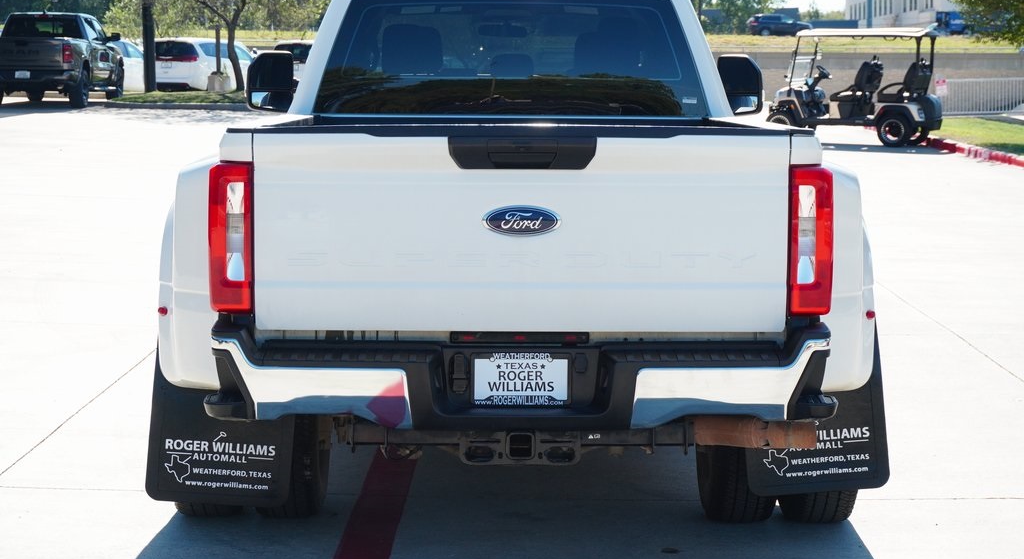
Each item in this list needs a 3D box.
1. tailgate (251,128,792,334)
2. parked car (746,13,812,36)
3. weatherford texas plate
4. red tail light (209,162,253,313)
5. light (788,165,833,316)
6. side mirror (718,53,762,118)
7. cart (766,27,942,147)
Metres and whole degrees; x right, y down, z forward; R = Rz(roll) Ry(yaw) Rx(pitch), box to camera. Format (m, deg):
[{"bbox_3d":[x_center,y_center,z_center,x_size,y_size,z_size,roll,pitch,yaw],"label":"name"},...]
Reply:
[{"bbox_3d":[0.030,-0.155,6.650,1.705,0.640,0.100,0,6,-1],"label":"tailgate"},{"bbox_3d":[20.926,-19.872,162.000,4.820,1.760,1.940,-1,7,-14],"label":"parked car"},{"bbox_3d":[0.028,0.316,6.550,0.304,0.172,0.020,0,6,-1],"label":"weatherford texas plate"},{"bbox_3d":[-0.903,-0.132,6.685,0.133,0.470,0.160,0,6,-1],"label":"red tail light"},{"bbox_3d":[0.964,-0.124,6.690,0.133,0.470,0.160,0,6,-1],"label":"light"},{"bbox_3d":[1.138,-0.978,10.400,0.240,0.305,0.170,0,6,-1],"label":"side mirror"},{"bbox_3d":[6.174,-3.479,37.400,2.980,2.000,1.240,4,7,32],"label":"cart"}]

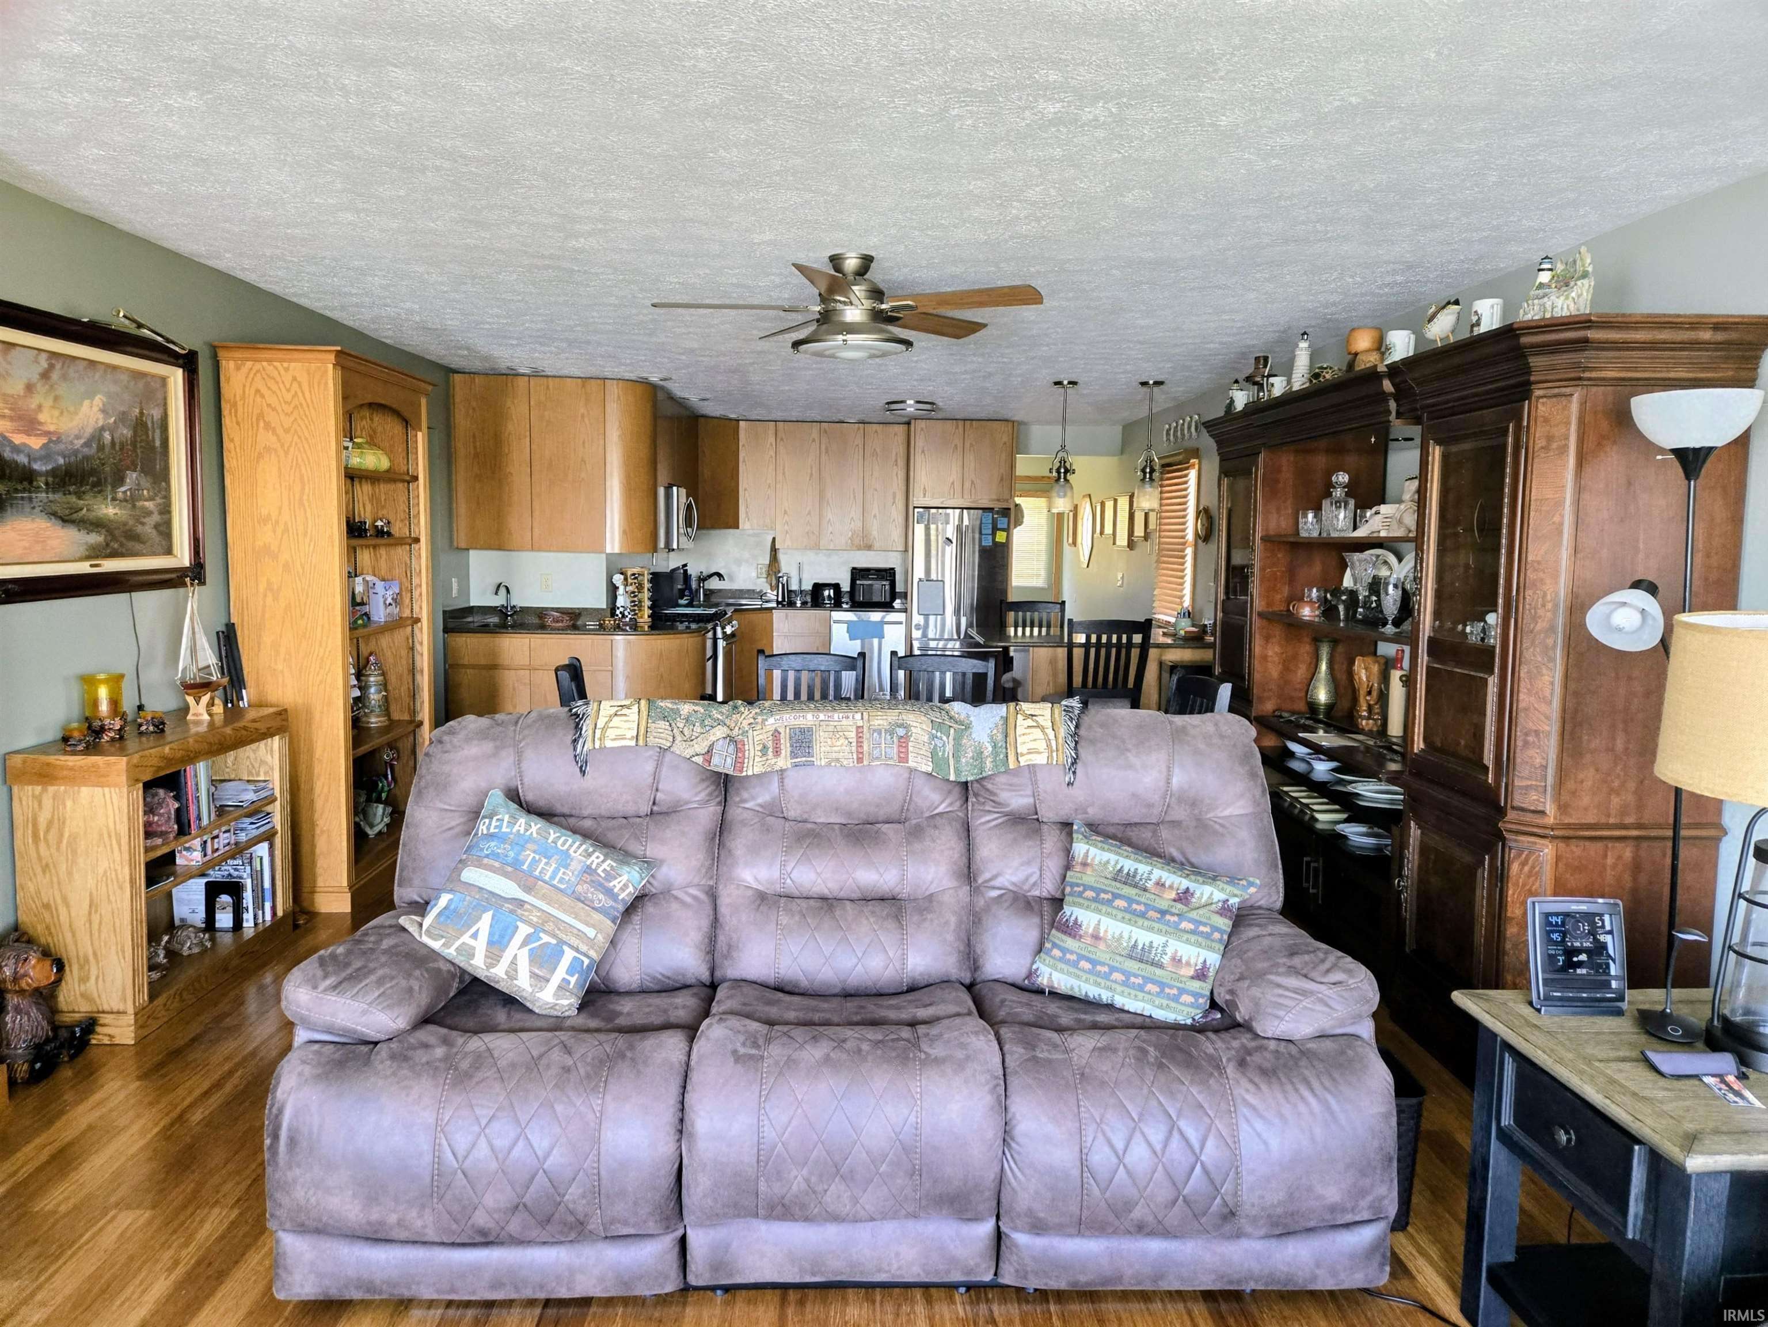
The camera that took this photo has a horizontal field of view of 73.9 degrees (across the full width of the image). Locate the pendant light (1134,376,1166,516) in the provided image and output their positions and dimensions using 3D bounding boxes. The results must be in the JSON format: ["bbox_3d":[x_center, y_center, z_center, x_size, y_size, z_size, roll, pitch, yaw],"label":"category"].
[{"bbox_3d":[1.612,-1.309,7.097,0.175,0.770,0.175,0,6,-2],"label":"pendant light"}]

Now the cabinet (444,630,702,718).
[{"bbox_3d":[-1.819,0.244,7.151,1.500,0.915,0.640,1,5,-2],"label":"cabinet"}]

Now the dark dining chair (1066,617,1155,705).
[{"bbox_3d":[1.122,0.308,6.069,0.450,1.060,0.520,1,5,-2],"label":"dark dining chair"}]

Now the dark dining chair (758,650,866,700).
[{"bbox_3d":[-0.316,0.459,4.550,0.450,0.970,0.530,1,6,1],"label":"dark dining chair"}]

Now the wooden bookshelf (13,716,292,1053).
[{"bbox_3d":[-2.246,0.596,3.742,0.300,0.800,1.140,0,5,-5],"label":"wooden bookshelf"}]

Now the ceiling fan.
[{"bbox_3d":[-0.113,-1.231,4.071,1.340,0.355,1.340,0,6,-2],"label":"ceiling fan"}]

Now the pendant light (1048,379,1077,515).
[{"bbox_3d":[1.075,-1.299,7.062,0.170,0.820,0.170,1,5,-2],"label":"pendant light"}]

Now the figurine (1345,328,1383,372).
[{"bbox_3d":[1.522,-0.988,3.726,0.115,0.146,0.115,4,6,27],"label":"figurine"}]

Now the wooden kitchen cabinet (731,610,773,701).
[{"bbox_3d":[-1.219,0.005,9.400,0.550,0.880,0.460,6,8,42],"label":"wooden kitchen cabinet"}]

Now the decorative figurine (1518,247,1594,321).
[{"bbox_3d":[1.631,-0.917,2.852,0.162,0.183,0.110,4,6,27],"label":"decorative figurine"}]

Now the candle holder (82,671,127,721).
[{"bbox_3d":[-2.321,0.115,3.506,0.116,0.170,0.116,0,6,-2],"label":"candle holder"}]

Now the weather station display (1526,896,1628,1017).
[{"bbox_3d":[1.204,0.507,2.035,0.157,0.190,0.060,1,0,2],"label":"weather station display"}]

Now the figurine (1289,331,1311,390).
[{"bbox_3d":[1.496,-1.074,4.220,0.085,0.235,0.085,1,5,-2],"label":"figurine"}]

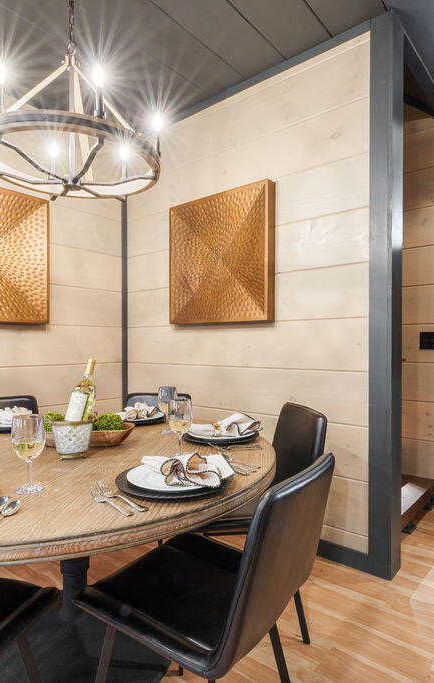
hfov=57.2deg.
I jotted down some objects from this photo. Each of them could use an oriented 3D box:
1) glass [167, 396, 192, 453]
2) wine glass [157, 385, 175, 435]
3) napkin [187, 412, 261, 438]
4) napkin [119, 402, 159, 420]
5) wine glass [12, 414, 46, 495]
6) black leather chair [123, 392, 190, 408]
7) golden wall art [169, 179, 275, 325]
[{"bbox_3d":[-0.123,0.291,1.335,0.081,0.188,0.081,0,0,0],"label":"glass"},{"bbox_3d":[-0.217,0.300,1.769,0.088,0.200,0.088,0,0,0],"label":"wine glass"},{"bbox_3d":[0.035,0.344,1.661,0.300,0.075,0.170,0,0,-8],"label":"napkin"},{"bbox_3d":[-0.385,0.337,1.970,0.135,0.058,0.220,0,0,45],"label":"napkin"},{"bbox_3d":[-0.492,0.291,1.045,0.081,0.188,0.081,0,0,0],"label":"wine glass"},{"bbox_3d":[-0.374,0.734,2.092,0.460,0.840,0.550,0,0,7],"label":"black leather chair"},{"bbox_3d":[0.006,-0.523,2.550,0.800,0.800,0.070,0,0,39],"label":"golden wall art"}]

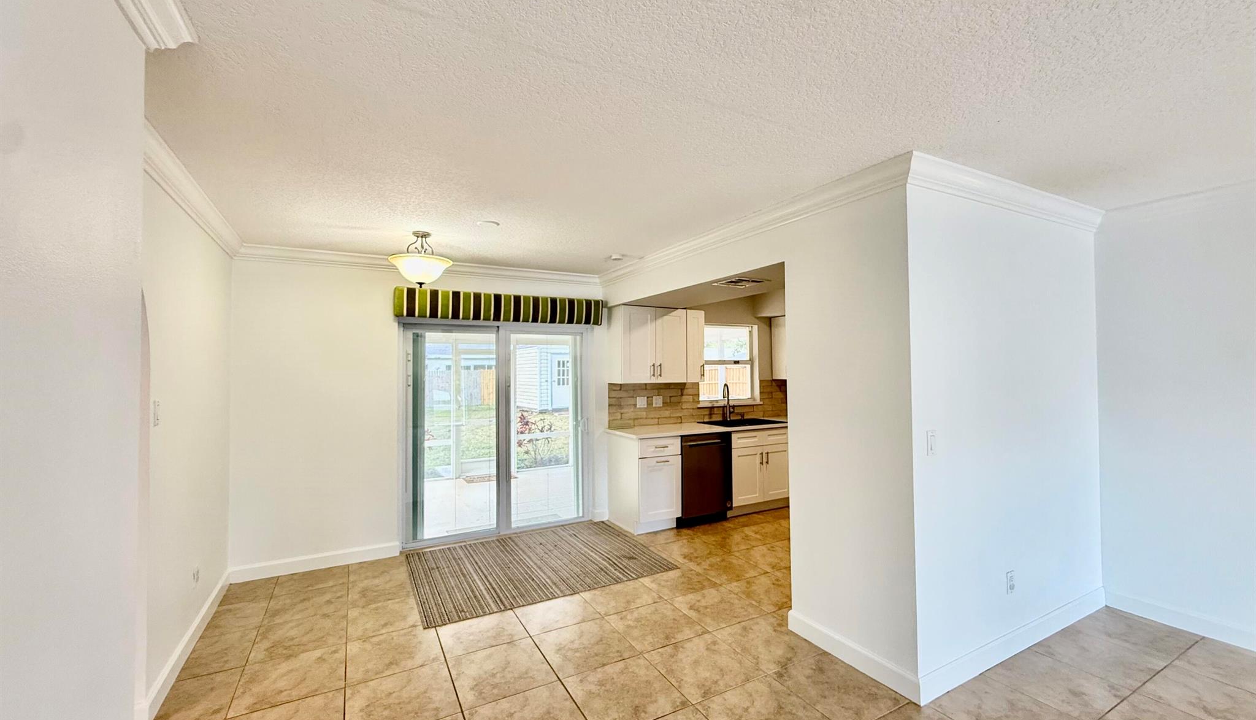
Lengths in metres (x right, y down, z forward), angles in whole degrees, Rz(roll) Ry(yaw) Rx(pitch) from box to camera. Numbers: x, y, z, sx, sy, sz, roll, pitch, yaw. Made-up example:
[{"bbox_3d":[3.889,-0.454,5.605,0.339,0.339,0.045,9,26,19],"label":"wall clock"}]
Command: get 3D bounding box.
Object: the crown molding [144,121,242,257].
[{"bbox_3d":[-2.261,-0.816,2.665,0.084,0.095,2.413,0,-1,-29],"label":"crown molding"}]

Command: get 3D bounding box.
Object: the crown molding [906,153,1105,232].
[{"bbox_3d":[2.121,-0.853,2.728,2.027,0.095,0.086,0,-1,-29],"label":"crown molding"}]

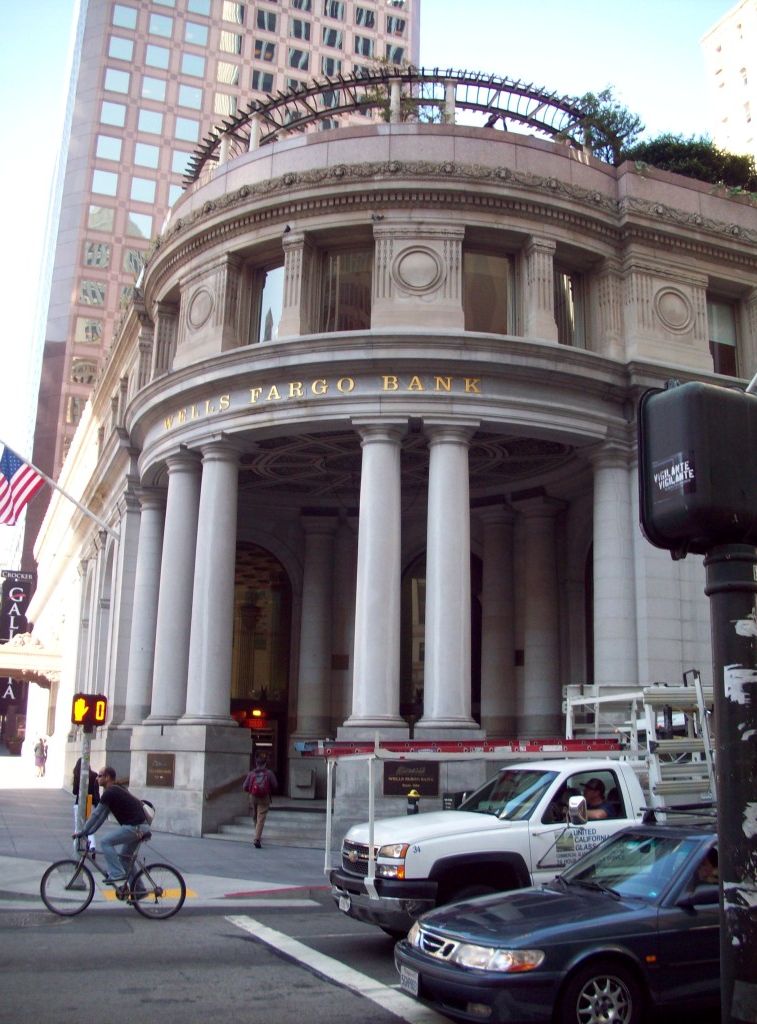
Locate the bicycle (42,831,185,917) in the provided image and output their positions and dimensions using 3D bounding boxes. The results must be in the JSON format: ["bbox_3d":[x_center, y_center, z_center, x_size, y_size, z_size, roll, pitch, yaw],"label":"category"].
[{"bbox_3d":[-3.217,4.462,13.486,1.770,1.020,0.600,2,-13,0],"label":"bicycle"}]

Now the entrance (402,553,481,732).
[{"bbox_3d":[1.764,4.881,33.012,2.650,7.640,0.600,-4,-14,23],"label":"entrance"}]

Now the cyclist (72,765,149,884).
[{"bbox_3d":[-3.330,3.967,13.600,0.950,1.510,0.550,2,-13,0],"label":"cyclist"}]

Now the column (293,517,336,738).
[{"bbox_3d":[-1.923,3.515,33.902,1.350,6.760,1.350,2,-13,0],"label":"column"}]

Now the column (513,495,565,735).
[{"bbox_3d":[4.597,3.008,30.915,1.350,6.760,1.350,-4,-14,23],"label":"column"}]

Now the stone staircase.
[{"bbox_3d":[-1.940,6.340,22.052,2.850,0.660,1.400,-4,-13,22],"label":"stone staircase"}]

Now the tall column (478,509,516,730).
[{"bbox_3d":[3.274,2.994,29.843,1.280,6.280,1.280,0,-12,6],"label":"tall column"}]

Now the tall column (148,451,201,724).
[{"bbox_3d":[-5.009,1.802,26.858,1.370,6.760,1.370,13,-17,-40],"label":"tall column"}]

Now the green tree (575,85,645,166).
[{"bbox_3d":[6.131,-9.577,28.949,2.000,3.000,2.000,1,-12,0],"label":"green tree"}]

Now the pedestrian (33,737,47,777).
[{"bbox_3d":[-14.816,10.772,47.950,0.580,1.670,0.420,6,-13,-22],"label":"pedestrian"}]

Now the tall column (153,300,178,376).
[{"bbox_3d":[-5.874,-4.535,30.152,0.720,2.580,0.580,8,-14,-26],"label":"tall column"}]

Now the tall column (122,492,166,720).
[{"bbox_3d":[-5.929,2.538,28.829,1.280,6.250,1.280,-1,-12,11],"label":"tall column"}]

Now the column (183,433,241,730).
[{"bbox_3d":[-3.875,1.570,25.713,1.370,6.760,1.370,2,-13,0],"label":"column"}]

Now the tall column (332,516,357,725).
[{"bbox_3d":[-0.419,3.257,31.408,1.280,6.280,1.280,1,-12,0],"label":"tall column"}]

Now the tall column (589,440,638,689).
[{"bbox_3d":[5.473,1.753,25.378,1.220,6.760,1.220,9,-15,-30],"label":"tall column"}]

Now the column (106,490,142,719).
[{"bbox_3d":[-6.448,2.693,29.462,1.200,6.250,1.100,6,-13,-22],"label":"column"}]

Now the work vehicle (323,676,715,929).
[{"bbox_3d":[2.382,3.419,12.428,5.700,2.750,2.070,6,-13,-21],"label":"work vehicle"}]

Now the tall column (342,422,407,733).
[{"bbox_3d":[0.035,1.309,22.521,1.300,6.250,1.300,1,-12,0],"label":"tall column"}]

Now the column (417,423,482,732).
[{"bbox_3d":[1.520,1.316,23.964,1.370,6.760,1.370,2,-13,-1],"label":"column"}]

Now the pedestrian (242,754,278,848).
[{"bbox_3d":[-2.274,5.522,20.900,0.620,1.770,0.520,0,-12,7],"label":"pedestrian"}]

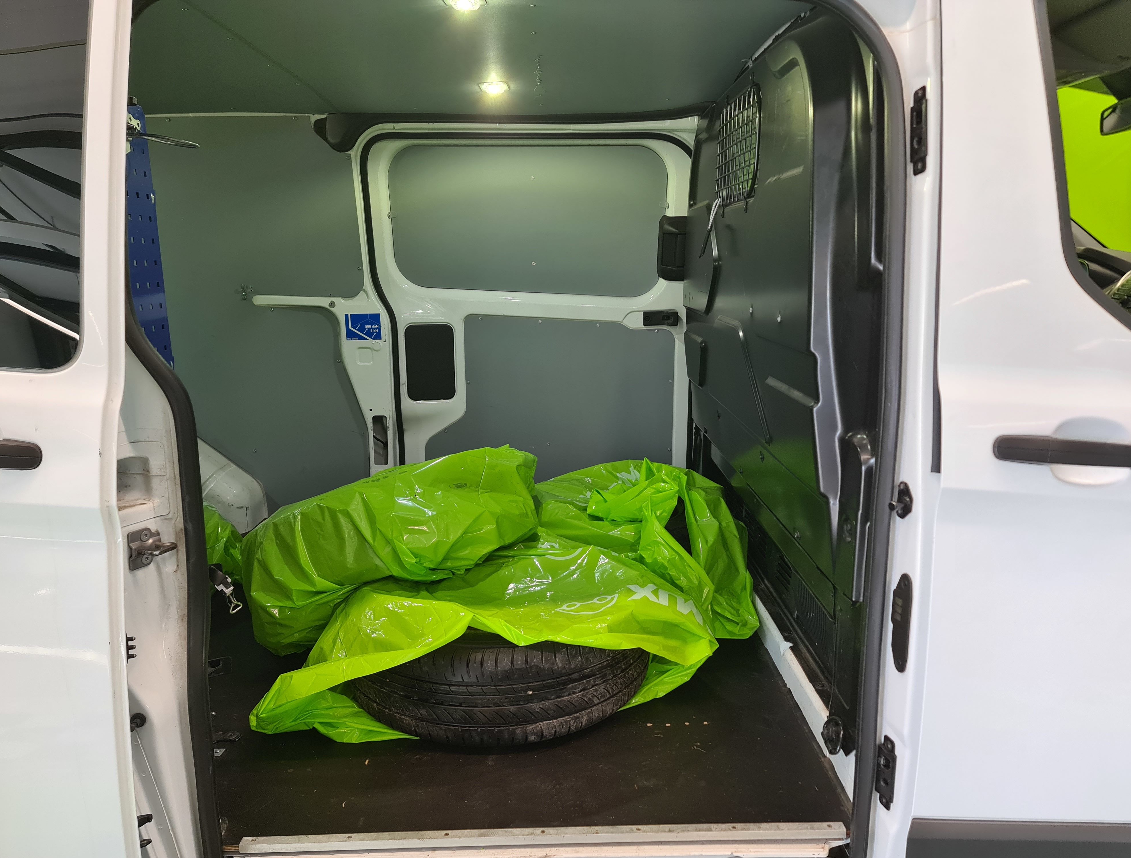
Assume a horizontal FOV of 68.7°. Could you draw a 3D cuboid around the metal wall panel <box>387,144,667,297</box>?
[{"bbox_3d":[-0.129,-0.701,2.813,0.935,0.505,0.020,0,19,0],"label":"metal wall panel"}]

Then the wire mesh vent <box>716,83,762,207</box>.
[{"bbox_3d":[0.432,-0.709,2.116,0.030,0.250,0.440,0,12,0],"label":"wire mesh vent"}]

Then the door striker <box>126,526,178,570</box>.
[{"bbox_3d":[-0.614,0.178,1.225,0.045,0.054,0.045,5,13,21],"label":"door striker"}]

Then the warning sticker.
[{"bbox_3d":[-0.702,-0.354,2.873,0.125,0.094,0.004,0,18,0],"label":"warning sticker"}]

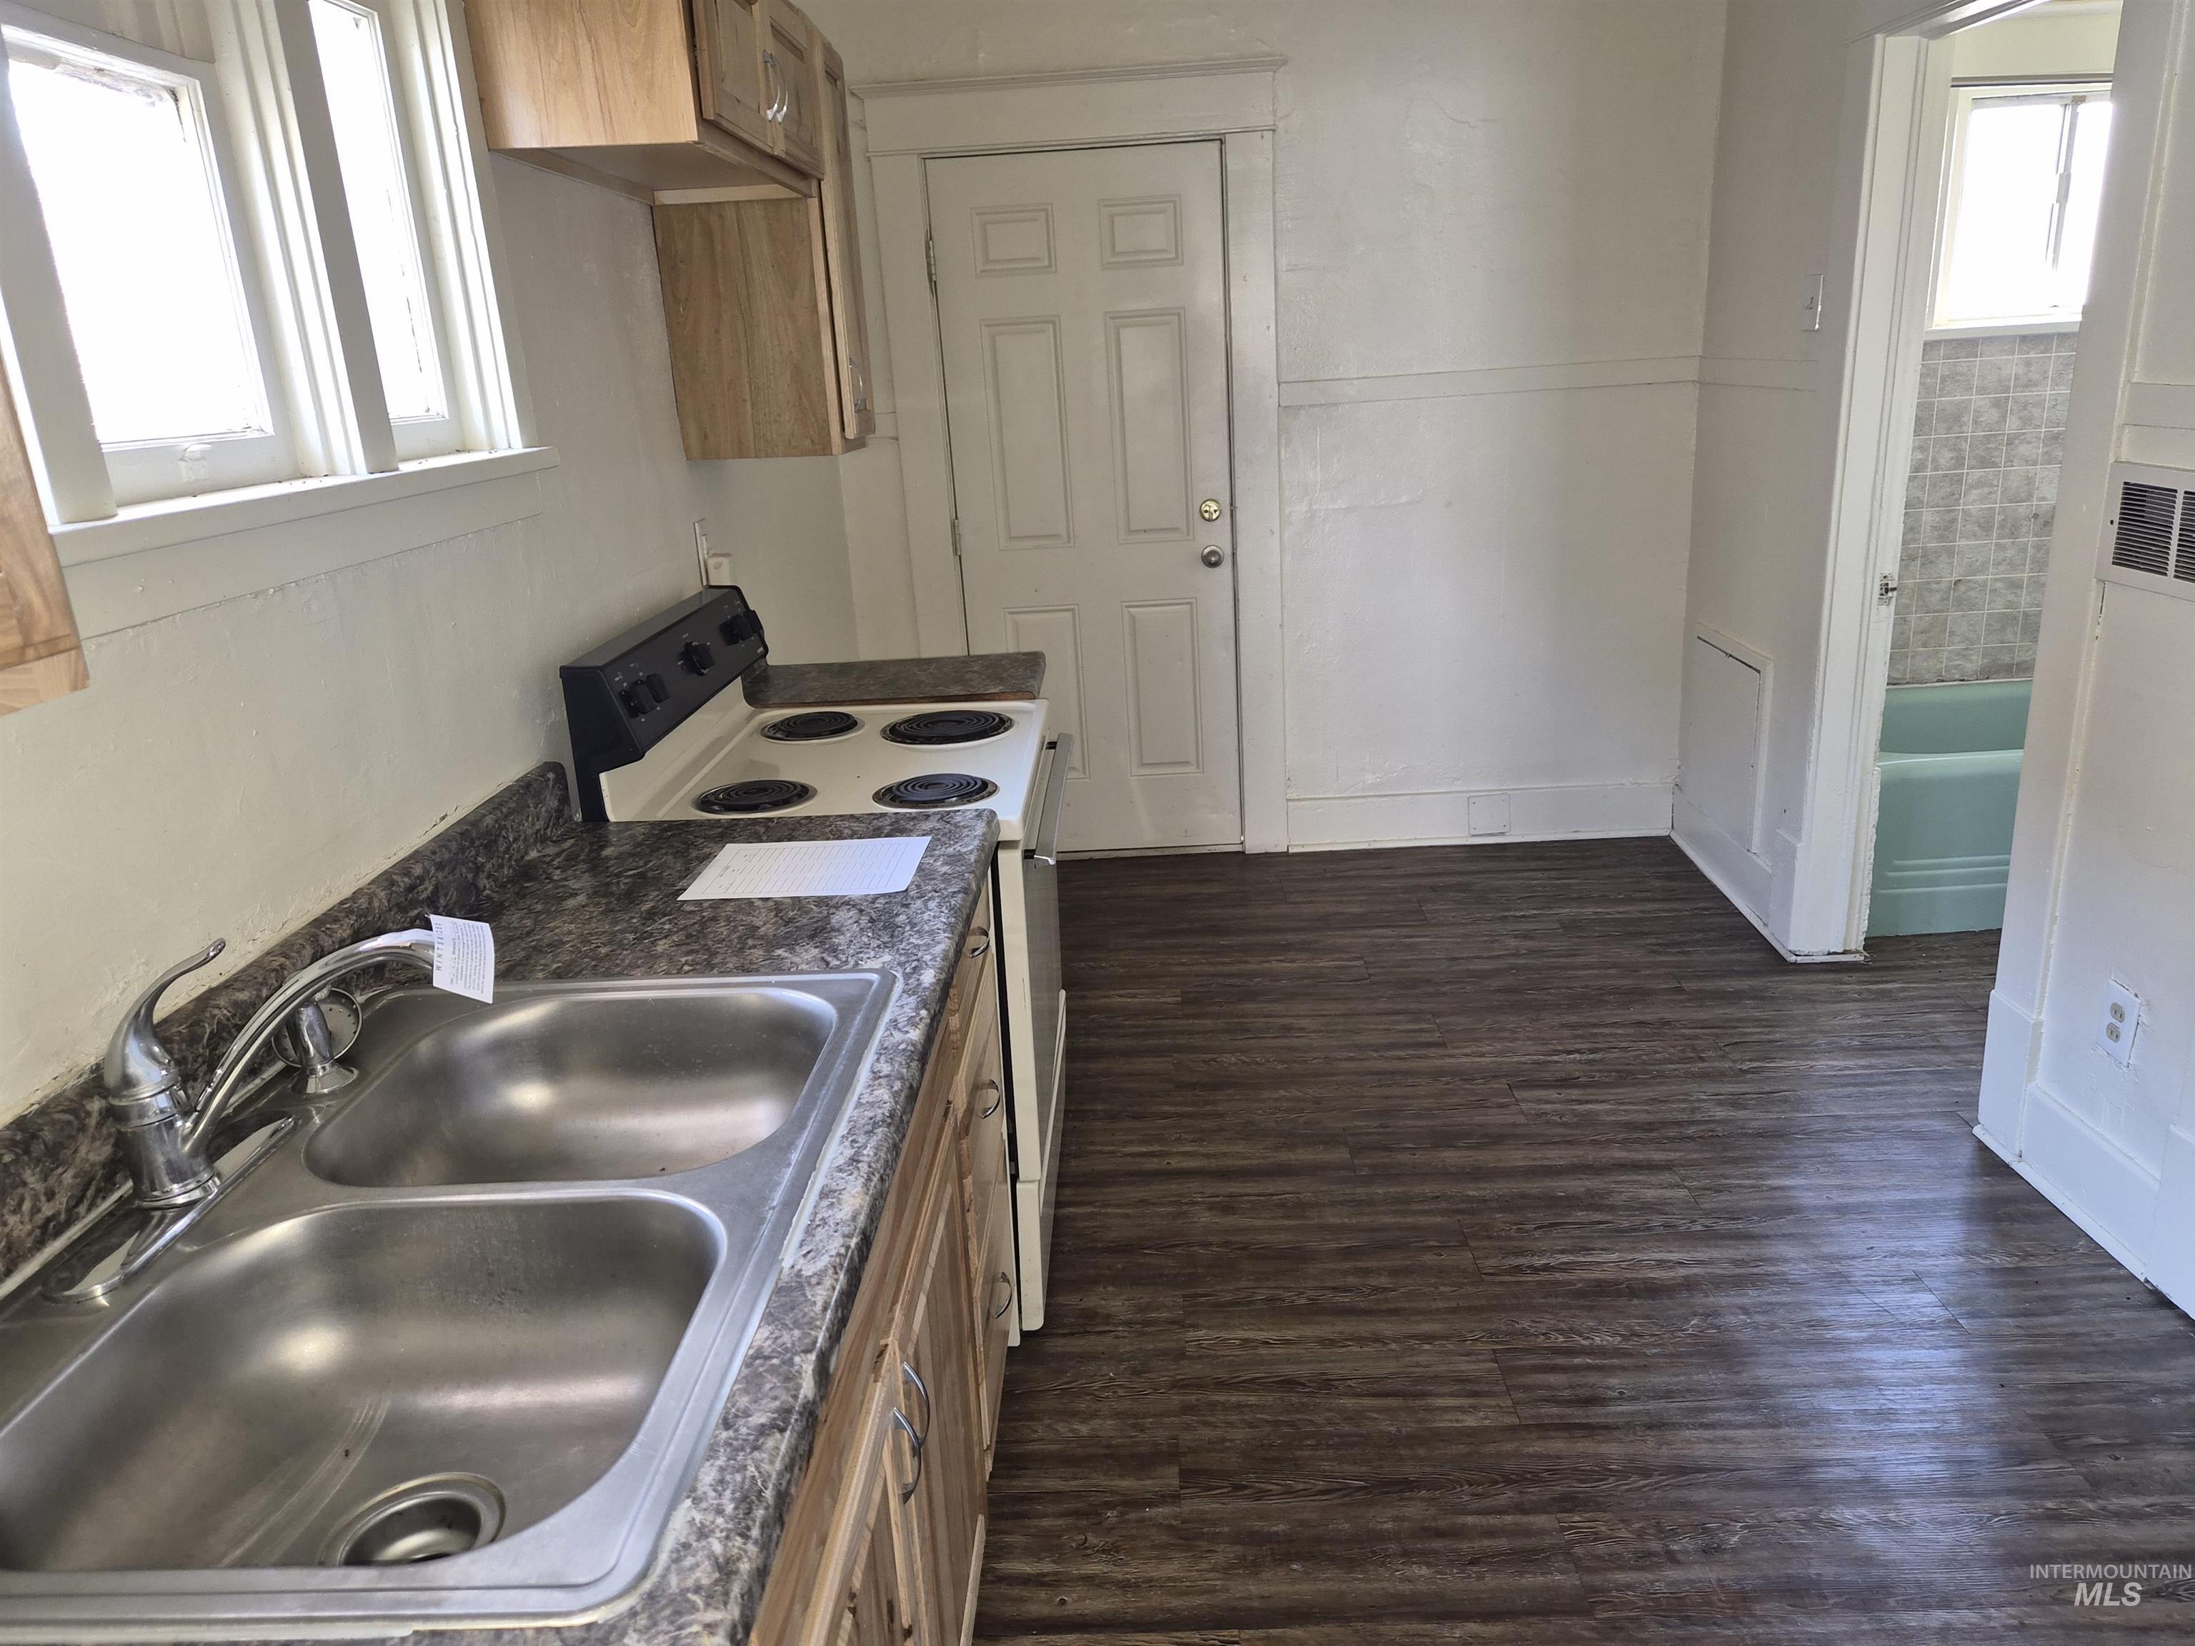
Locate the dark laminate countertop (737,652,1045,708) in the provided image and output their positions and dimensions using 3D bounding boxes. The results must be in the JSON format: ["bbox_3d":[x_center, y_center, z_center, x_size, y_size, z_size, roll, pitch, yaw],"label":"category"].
[{"bbox_3d":[-0.439,-0.272,2.977,0.650,0.045,0.390,-3,18,2],"label":"dark laminate countertop"}]

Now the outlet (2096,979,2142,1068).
[{"bbox_3d":[1.714,0.337,2.451,0.010,0.124,0.080,-3,18,2],"label":"outlet"}]

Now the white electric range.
[{"bbox_3d":[-0.373,0.211,2.526,0.675,1.165,0.760,-3,18,2],"label":"white electric range"}]

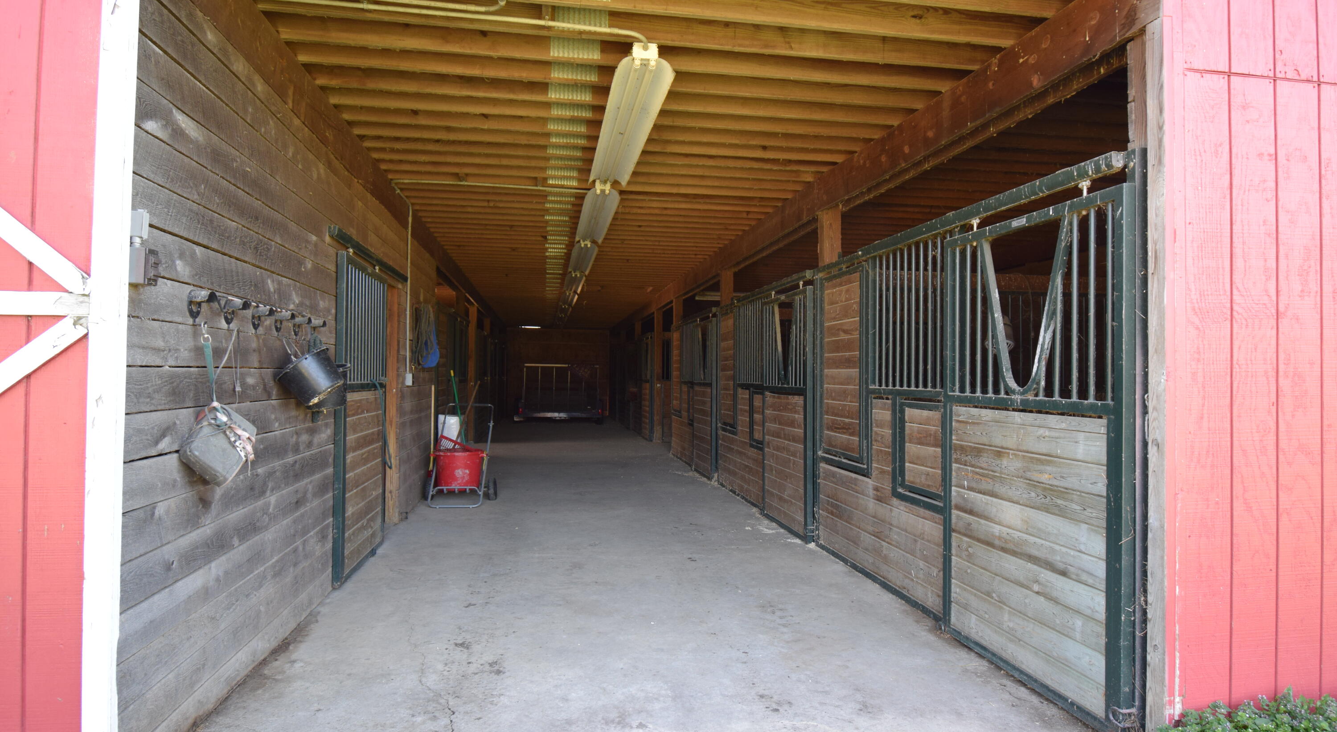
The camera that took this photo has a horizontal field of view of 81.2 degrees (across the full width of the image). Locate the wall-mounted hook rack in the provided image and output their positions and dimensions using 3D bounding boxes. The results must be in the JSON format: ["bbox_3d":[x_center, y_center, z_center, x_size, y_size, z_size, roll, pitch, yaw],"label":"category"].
[{"bbox_3d":[-1.911,-0.222,3.807,0.090,0.150,1.680,1,-1,-9],"label":"wall-mounted hook rack"}]

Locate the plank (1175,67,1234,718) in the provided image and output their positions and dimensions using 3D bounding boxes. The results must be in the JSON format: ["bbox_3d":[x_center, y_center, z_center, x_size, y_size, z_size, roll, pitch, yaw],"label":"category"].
[{"bbox_3d":[2.056,0.084,3.001,0.222,2.435,0.025,1,-1,-9],"label":"plank"}]

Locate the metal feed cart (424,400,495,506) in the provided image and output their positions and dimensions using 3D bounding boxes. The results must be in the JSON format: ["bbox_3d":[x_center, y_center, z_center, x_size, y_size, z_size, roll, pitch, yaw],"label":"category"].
[{"bbox_3d":[-2.253,0.967,8.509,0.720,1.060,0.720,1,-1,-9],"label":"metal feed cart"}]

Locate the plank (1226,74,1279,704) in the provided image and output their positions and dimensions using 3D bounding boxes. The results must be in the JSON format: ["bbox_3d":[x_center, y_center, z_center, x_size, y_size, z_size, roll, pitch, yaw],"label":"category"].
[{"bbox_3d":[2.265,0.087,3.033,0.203,2.435,0.025,1,-1,-9],"label":"plank"}]

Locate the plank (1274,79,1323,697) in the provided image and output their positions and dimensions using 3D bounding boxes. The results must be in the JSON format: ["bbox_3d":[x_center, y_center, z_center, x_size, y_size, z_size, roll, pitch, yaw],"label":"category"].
[{"bbox_3d":[2.465,0.090,3.064,0.203,2.435,0.025,1,-1,-9],"label":"plank"}]

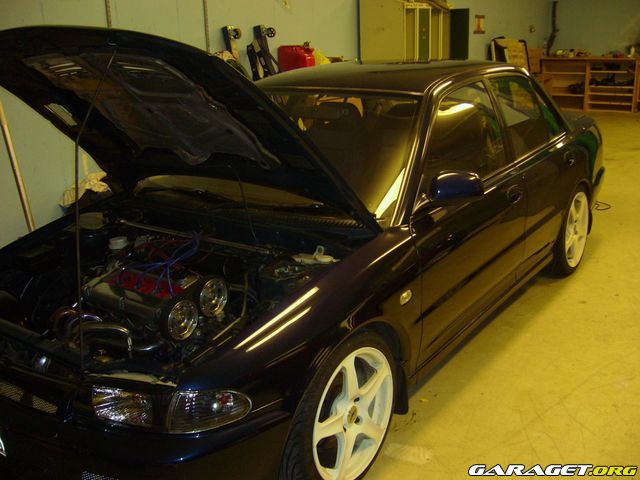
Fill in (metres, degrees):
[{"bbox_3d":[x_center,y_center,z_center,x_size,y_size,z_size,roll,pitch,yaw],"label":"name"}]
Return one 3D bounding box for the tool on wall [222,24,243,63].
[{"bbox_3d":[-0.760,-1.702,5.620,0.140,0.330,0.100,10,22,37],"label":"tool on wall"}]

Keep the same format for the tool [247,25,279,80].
[{"bbox_3d":[-0.522,-1.686,5.880,0.220,0.500,0.170,10,22,37],"label":"tool"}]

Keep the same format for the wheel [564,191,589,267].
[{"bbox_3d":[1.567,-0.078,4.174,0.190,0.475,0.475,10,22,37],"label":"wheel"}]

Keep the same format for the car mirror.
[{"bbox_3d":[0.494,-0.187,2.467,0.220,0.140,0.160,10,22,37],"label":"car mirror"}]

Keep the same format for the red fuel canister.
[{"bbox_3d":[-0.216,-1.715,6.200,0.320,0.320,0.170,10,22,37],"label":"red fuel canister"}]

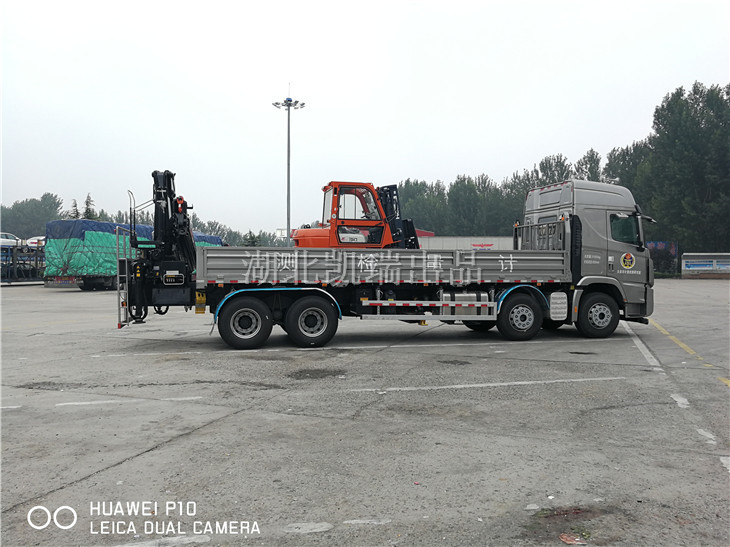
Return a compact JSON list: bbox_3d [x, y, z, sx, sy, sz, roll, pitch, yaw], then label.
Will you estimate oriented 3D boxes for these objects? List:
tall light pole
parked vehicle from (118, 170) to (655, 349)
[{"bbox_3d":[-8.000,-8.800,60.000,3.400,19.500,3.400,0,1,0],"label":"tall light pole"},{"bbox_3d":[0.861,-0.424,13.378,12.024,3.807,2.538,0,1,-13],"label":"parked vehicle"}]

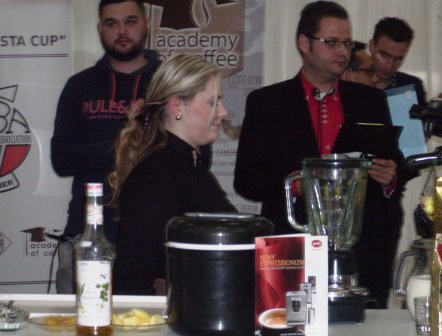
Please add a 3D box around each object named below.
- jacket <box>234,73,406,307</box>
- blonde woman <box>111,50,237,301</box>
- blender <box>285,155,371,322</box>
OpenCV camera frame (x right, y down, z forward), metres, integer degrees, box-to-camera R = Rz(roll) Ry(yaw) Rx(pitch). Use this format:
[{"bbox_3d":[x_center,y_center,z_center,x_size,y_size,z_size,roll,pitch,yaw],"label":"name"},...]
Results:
[{"bbox_3d":[0.310,0.075,4.600,0.540,0.750,0.320,0,1,-13],"label":"jacket"},{"bbox_3d":[-0.100,0.455,3.750,0.400,1.490,0.450,0,1,20],"label":"blonde woman"},{"bbox_3d":[0.246,0.156,3.380,0.200,0.375,0.190,0,1,14],"label":"blender"}]

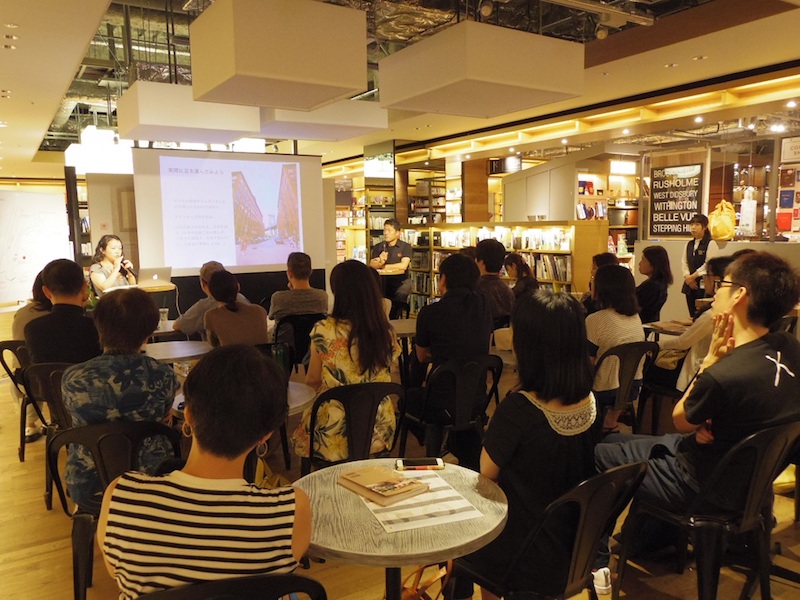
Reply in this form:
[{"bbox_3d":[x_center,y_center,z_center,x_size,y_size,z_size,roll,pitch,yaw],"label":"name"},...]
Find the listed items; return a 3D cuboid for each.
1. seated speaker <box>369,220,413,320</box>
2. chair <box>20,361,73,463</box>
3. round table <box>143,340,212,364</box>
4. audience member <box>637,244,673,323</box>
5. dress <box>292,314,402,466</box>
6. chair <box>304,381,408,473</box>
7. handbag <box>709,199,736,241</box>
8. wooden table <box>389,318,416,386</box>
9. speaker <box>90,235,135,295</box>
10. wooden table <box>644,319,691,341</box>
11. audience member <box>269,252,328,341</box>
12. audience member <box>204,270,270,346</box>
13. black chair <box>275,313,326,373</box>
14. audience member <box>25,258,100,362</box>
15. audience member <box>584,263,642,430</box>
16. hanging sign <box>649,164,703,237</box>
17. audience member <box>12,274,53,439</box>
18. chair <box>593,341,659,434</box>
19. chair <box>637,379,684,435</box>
[{"bbox_3d":[-0.090,-0.188,6.400,0.500,1.300,0.620,3,8,28],"label":"seated speaker"},{"bbox_3d":[-1.720,0.705,3.490,0.440,0.850,0.500,-1,7,-3],"label":"chair"},{"bbox_3d":[-1.520,0.694,4.080,0.620,0.730,0.620,-1,7,0],"label":"round table"},{"bbox_3d":[1.970,0.219,5.200,0.720,1.300,0.460,3,8,32],"label":"audience member"},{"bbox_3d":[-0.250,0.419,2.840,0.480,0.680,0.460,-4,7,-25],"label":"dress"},{"bbox_3d":[-0.248,0.729,2.906,0.430,0.800,0.500,-3,7,-17],"label":"chair"},{"bbox_3d":[3.260,-0.826,6.300,0.280,0.420,0.220,5,9,44],"label":"handbag"},{"bbox_3d":[0.038,0.563,4.641,0.640,0.730,0.640,-1,6,0],"label":"wooden table"},{"bbox_3d":[-2.630,0.005,5.700,0.580,1.200,0.460,5,9,42],"label":"speaker"},{"bbox_3d":[2.140,0.565,4.670,0.620,0.730,0.620,-1,7,0],"label":"wooden table"},{"bbox_3d":[-0.830,0.281,4.980,0.480,1.310,0.750,-4,7,-22],"label":"audience member"},{"bbox_3d":[-1.054,0.402,4.106,0.440,1.200,0.780,-2,7,-12],"label":"audience member"},{"bbox_3d":[-0.817,0.485,5.120,0.430,0.800,0.500,-3,7,-15],"label":"black chair"},{"bbox_3d":[-1.821,0.418,3.618,0.480,1.300,0.800,-2,7,-13],"label":"audience member"},{"bbox_3d":[1.130,0.427,3.660,0.460,1.270,0.750,-4,7,-28],"label":"audience member"},{"bbox_3d":[2.905,-1.046,6.543,0.030,0.719,0.606,-5,8,-30],"label":"hanging sign"},{"bbox_3d":[-2.336,0.397,4.223,0.460,1.220,0.800,-2,7,-13],"label":"audience member"},{"bbox_3d":[1.140,0.642,3.630,0.440,0.850,0.500,-4,7,-28],"label":"chair"},{"bbox_3d":[1.831,0.597,3.816,0.430,0.800,0.500,-5,7,-30],"label":"chair"}]

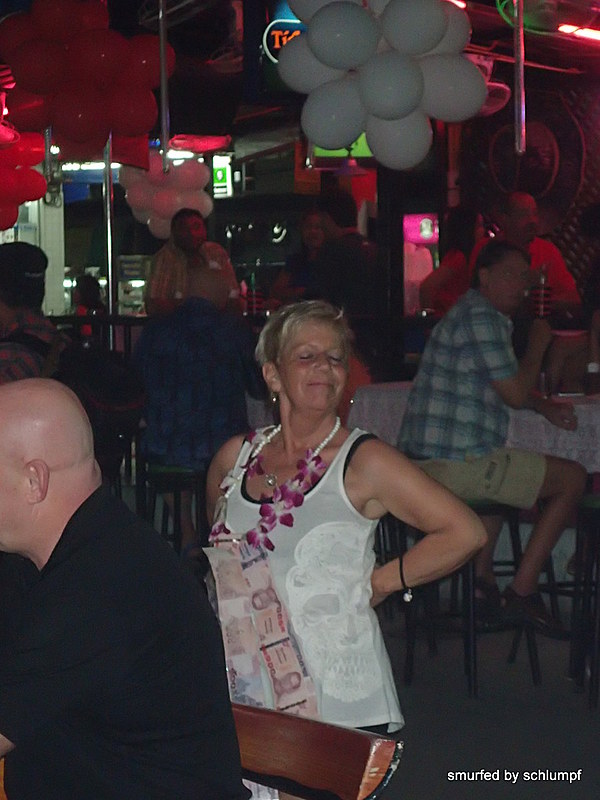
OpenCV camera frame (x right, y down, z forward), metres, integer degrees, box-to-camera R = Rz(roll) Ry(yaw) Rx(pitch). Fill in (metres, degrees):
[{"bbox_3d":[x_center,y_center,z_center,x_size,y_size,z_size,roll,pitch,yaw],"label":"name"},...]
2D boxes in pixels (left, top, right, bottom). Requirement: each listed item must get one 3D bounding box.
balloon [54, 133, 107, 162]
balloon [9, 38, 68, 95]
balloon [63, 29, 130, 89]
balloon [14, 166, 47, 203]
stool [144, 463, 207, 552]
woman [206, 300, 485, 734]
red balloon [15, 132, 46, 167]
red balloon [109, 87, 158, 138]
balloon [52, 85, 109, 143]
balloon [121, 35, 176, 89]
[{"bbox_3d":[-1.016,-1.211,10.700,0.275,0.280,0.275,-1,4,0],"label":"balloon"},{"bbox_3d":[-1.188,-1.515,10.500,0.275,0.280,0.275,-1,4,0],"label":"balloon"},{"bbox_3d":[-0.916,-1.532,10.400,0.275,0.280,0.275,-1,4,0],"label":"balloon"},{"bbox_3d":[-1.990,-1.585,17.000,0.270,0.265,0.270,-1,4,0],"label":"balloon"},{"bbox_3d":[-0.523,0.637,10.024,0.370,0.700,0.370,-1,4,0],"label":"stool"},{"bbox_3d":[0.088,0.599,4.674,0.520,1.600,0.360,1,5,30],"label":"woman"},{"bbox_3d":[-1.990,-1.843,17.000,0.270,0.265,0.270,-1,4,0],"label":"red balloon"},{"bbox_3d":[-0.777,-1.323,10.600,0.275,0.280,0.275,-1,4,0],"label":"red balloon"},{"bbox_3d":[-0.997,-1.296,10.450,0.275,0.280,0.275,-1,4,0],"label":"balloon"},{"bbox_3d":[-0.706,-1.567,10.700,0.275,0.280,0.275,-1,4,0],"label":"balloon"}]

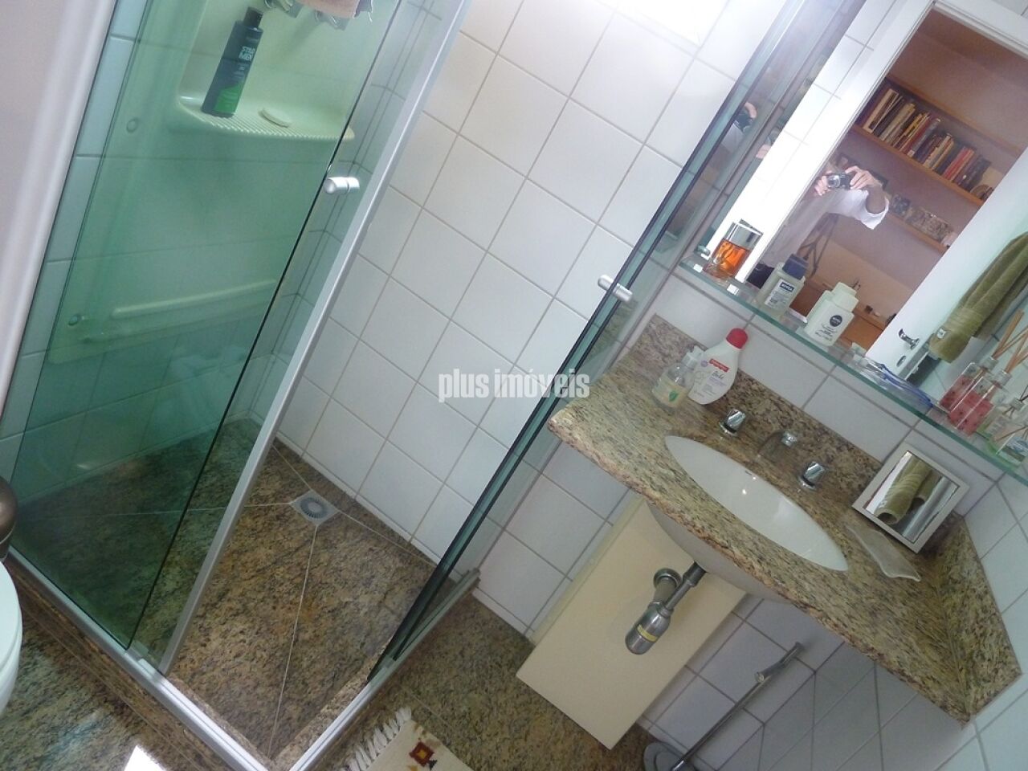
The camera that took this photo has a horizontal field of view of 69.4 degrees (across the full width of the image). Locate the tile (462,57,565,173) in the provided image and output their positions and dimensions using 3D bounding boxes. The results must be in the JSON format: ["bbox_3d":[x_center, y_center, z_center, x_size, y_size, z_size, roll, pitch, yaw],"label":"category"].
[{"bbox_3d":[-0.002,-0.628,1.739,0.200,0.200,0.010,36,23,11],"label":"tile"}]

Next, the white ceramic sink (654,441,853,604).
[{"bbox_3d":[0.394,0.271,1.384,0.430,0.165,0.320,36,23,11],"label":"white ceramic sink"}]

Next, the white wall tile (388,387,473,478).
[{"bbox_3d":[-0.216,0.126,1.972,0.198,0.198,0.010,35,23,11],"label":"white wall tile"}]

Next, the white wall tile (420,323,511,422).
[{"bbox_3d":[-0.123,-0.031,1.897,0.198,0.198,0.010,35,23,11],"label":"white wall tile"}]

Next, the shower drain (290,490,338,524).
[{"bbox_3d":[-0.546,0.334,2.034,0.100,0.010,0.100,36,23,11],"label":"shower drain"}]

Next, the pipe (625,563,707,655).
[{"bbox_3d":[0.328,0.416,1.533,0.075,0.240,0.205,36,23,11],"label":"pipe"}]

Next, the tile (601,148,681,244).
[{"bbox_3d":[0.317,-0.387,1.626,0.197,0.195,0.010,36,23,11],"label":"tile"}]

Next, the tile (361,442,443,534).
[{"bbox_3d":[-0.317,0.288,2.080,0.200,0.200,0.010,36,23,11],"label":"tile"}]

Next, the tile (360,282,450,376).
[{"bbox_3d":[-0.283,-0.144,1.933,0.198,0.198,0.010,35,23,11],"label":"tile"}]

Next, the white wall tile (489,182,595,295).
[{"bbox_3d":[0.064,-0.344,1.739,0.197,0.195,0.010,36,23,11],"label":"white wall tile"}]

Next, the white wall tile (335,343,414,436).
[{"bbox_3d":[-0.377,0.011,2.002,0.197,0.195,0.010,36,23,11],"label":"white wall tile"}]

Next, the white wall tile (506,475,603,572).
[{"bbox_3d":[0.102,0.353,1.886,0.197,0.195,0.010,36,23,11],"label":"white wall tile"}]

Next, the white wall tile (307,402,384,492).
[{"bbox_3d":[-0.471,0.167,2.076,0.197,0.195,0.010,36,23,11],"label":"white wall tile"}]

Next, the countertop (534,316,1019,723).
[{"bbox_3d":[0.482,0.165,1.365,0.748,0.132,0.604,35,23,11],"label":"countertop"}]

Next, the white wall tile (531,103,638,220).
[{"bbox_3d":[0.158,-0.501,1.665,0.197,0.195,0.010,36,23,11],"label":"white wall tile"}]

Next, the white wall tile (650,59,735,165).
[{"bbox_3d":[0.419,-0.555,1.584,0.200,0.200,0.010,36,23,11],"label":"white wall tile"}]

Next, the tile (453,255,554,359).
[{"bbox_3d":[-0.030,-0.192,1.852,0.200,0.200,0.010,36,23,11],"label":"tile"}]

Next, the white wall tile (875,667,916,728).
[{"bbox_3d":[0.738,0.507,1.364,0.010,0.200,0.200,36,23,11],"label":"white wall tile"}]

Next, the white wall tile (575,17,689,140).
[{"bbox_3d":[0.256,-0.671,1.623,0.200,0.200,0.010,36,23,11],"label":"white wall tile"}]

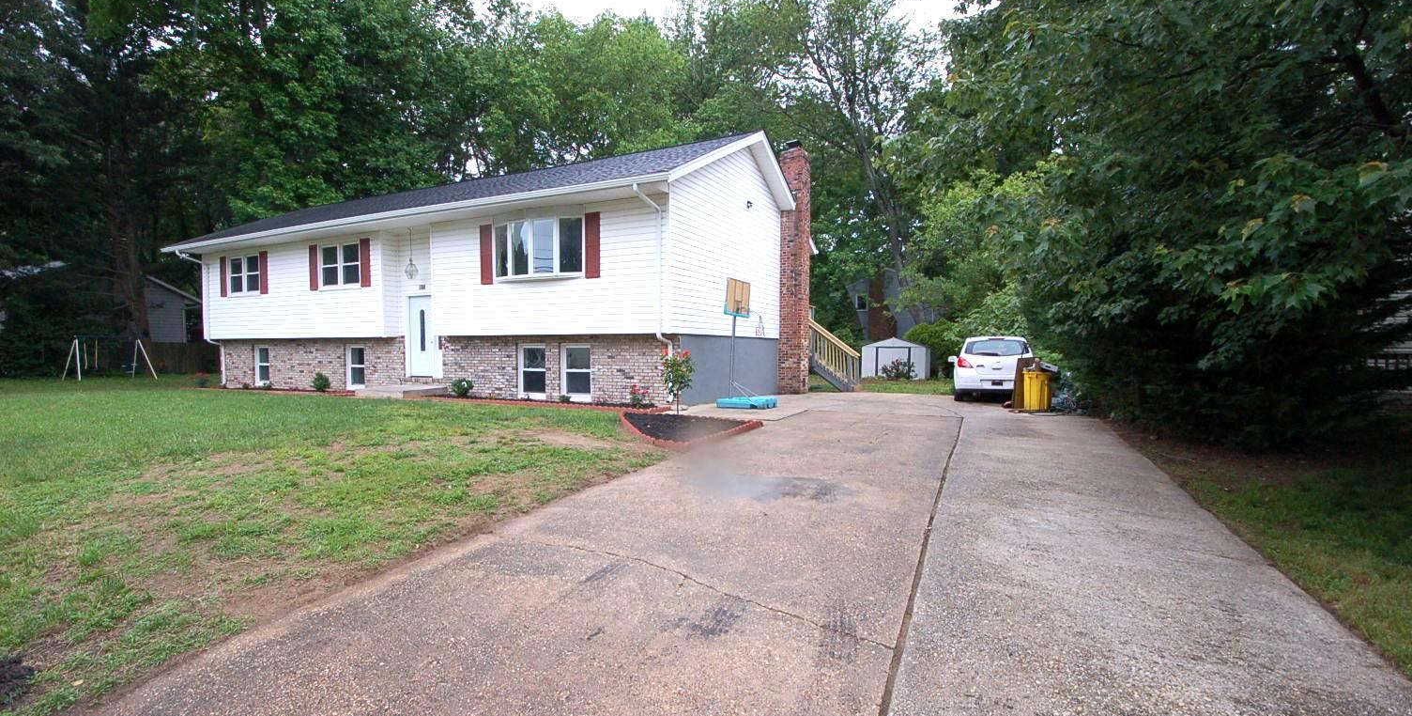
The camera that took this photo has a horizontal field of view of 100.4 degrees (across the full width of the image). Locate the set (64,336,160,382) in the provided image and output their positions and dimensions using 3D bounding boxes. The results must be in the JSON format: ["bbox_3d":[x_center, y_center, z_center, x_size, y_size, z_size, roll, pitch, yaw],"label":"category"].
[{"bbox_3d":[-25.200,0.025,24.827,1.660,1.780,2.400,1,1,24],"label":"set"}]

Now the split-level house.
[{"bbox_3d":[-6.441,-2.374,18.058,17.876,6.715,9.271,1,2,26],"label":"split-level house"}]

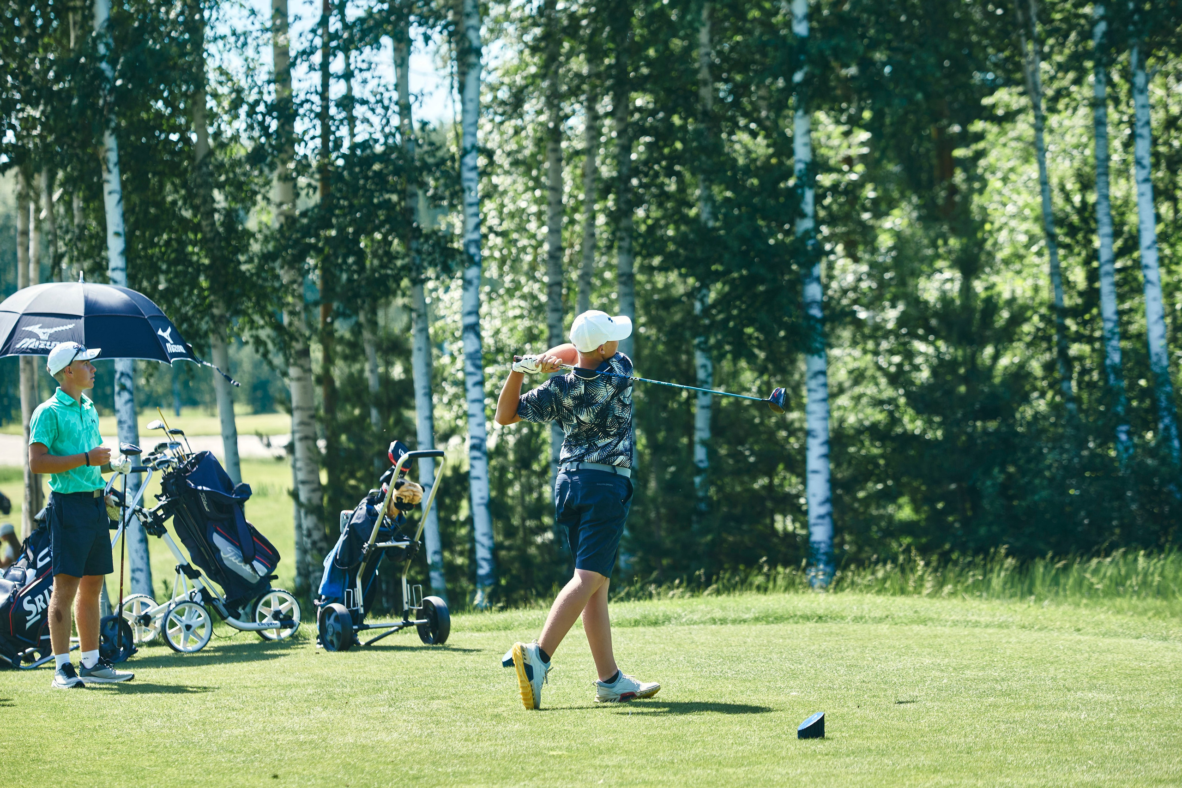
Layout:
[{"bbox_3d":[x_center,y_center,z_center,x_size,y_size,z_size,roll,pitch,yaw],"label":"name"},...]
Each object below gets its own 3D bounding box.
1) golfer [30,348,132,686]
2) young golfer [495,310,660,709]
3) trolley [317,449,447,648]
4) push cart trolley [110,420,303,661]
[{"bbox_3d":[-2.596,0.614,25.007,0.460,1.730,0.470,-3,-1,30],"label":"golfer"},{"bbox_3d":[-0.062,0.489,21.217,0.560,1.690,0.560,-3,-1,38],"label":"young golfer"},{"bbox_3d":[-1.203,0.851,27.780,0.690,1.160,0.980,-2,-1,-33],"label":"trolley"},{"bbox_3d":[-2.294,0.828,28.706,1.220,1.290,0.680,-2,-1,-25],"label":"push cart trolley"}]

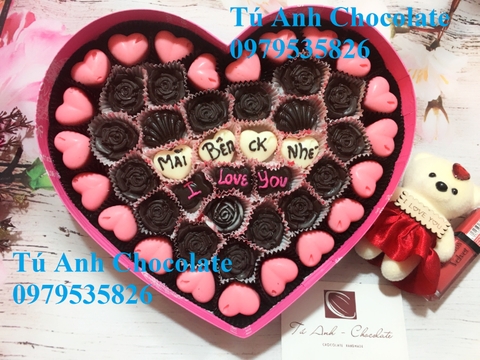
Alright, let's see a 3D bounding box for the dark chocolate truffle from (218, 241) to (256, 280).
[{"bbox_3d":[-0.002,0.061,0.305,0.031,0.016,0.031,0,84,0],"label":"dark chocolate truffle"}]

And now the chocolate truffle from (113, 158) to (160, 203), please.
[{"bbox_3d":[-0.075,0.000,0.286,0.030,0.016,0.030,0,84,-2],"label":"chocolate truffle"}]

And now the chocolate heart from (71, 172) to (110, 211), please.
[{"bbox_3d":[-0.108,0.008,0.288,0.025,0.013,0.029,-29,86,-4],"label":"chocolate heart"}]

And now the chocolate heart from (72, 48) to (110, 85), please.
[{"bbox_3d":[-0.113,-0.085,0.304,0.028,0.014,0.025,-43,83,-10],"label":"chocolate heart"}]

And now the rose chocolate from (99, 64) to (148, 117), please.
[{"bbox_3d":[-0.087,-0.067,0.302,0.035,0.020,0.035,-3,78,-3],"label":"rose chocolate"}]

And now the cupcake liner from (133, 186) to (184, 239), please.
[{"bbox_3d":[-0.058,0.023,0.284,0.035,0.020,0.035,-2,78,-3],"label":"cupcake liner"}]

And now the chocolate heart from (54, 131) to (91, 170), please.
[{"bbox_3d":[-0.130,-0.026,0.314,0.027,0.013,0.033,-27,83,-4],"label":"chocolate heart"}]

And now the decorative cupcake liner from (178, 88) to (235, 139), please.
[{"bbox_3d":[-0.024,-0.047,0.292,0.037,0.020,0.035,0,84,-2],"label":"decorative cupcake liner"}]

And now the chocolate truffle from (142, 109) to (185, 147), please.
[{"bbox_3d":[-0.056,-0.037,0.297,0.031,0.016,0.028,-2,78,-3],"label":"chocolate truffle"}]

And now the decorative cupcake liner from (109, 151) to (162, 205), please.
[{"bbox_3d":[-0.074,-0.002,0.286,0.035,0.020,0.036,0,84,-2],"label":"decorative cupcake liner"}]

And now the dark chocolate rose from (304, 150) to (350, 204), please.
[{"bbox_3d":[0.063,-0.001,0.289,0.030,0.019,0.030,0,86,0],"label":"dark chocolate rose"}]

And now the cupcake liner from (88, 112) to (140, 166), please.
[{"bbox_3d":[-0.090,-0.029,0.291,0.034,0.019,0.034,0,86,0],"label":"cupcake liner"}]

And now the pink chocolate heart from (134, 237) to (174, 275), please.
[{"bbox_3d":[-0.065,0.058,0.306,0.030,0.014,0.027,45,86,4],"label":"pink chocolate heart"}]

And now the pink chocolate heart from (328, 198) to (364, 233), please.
[{"bbox_3d":[0.080,0.024,0.310,0.031,0.013,0.026,-34,84,-5],"label":"pink chocolate heart"}]

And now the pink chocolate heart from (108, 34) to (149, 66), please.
[{"bbox_3d":[-0.084,-0.098,0.299,0.029,0.013,0.025,-6,84,-2],"label":"pink chocolate heart"}]

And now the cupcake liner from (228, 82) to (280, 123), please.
[{"bbox_3d":[0.010,-0.059,0.318,0.041,0.020,0.035,0,82,-1],"label":"cupcake liner"}]

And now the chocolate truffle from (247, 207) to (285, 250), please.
[{"bbox_3d":[0.018,0.035,0.287,0.028,0.016,0.029,0,86,0],"label":"chocolate truffle"}]

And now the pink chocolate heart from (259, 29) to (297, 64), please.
[{"bbox_3d":[0.030,-0.107,0.324,0.030,0.014,0.027,-2,84,0],"label":"pink chocolate heart"}]

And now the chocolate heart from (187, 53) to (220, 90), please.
[{"bbox_3d":[-0.027,-0.081,0.299,0.025,0.013,0.029,-8,85,-3],"label":"chocolate heart"}]

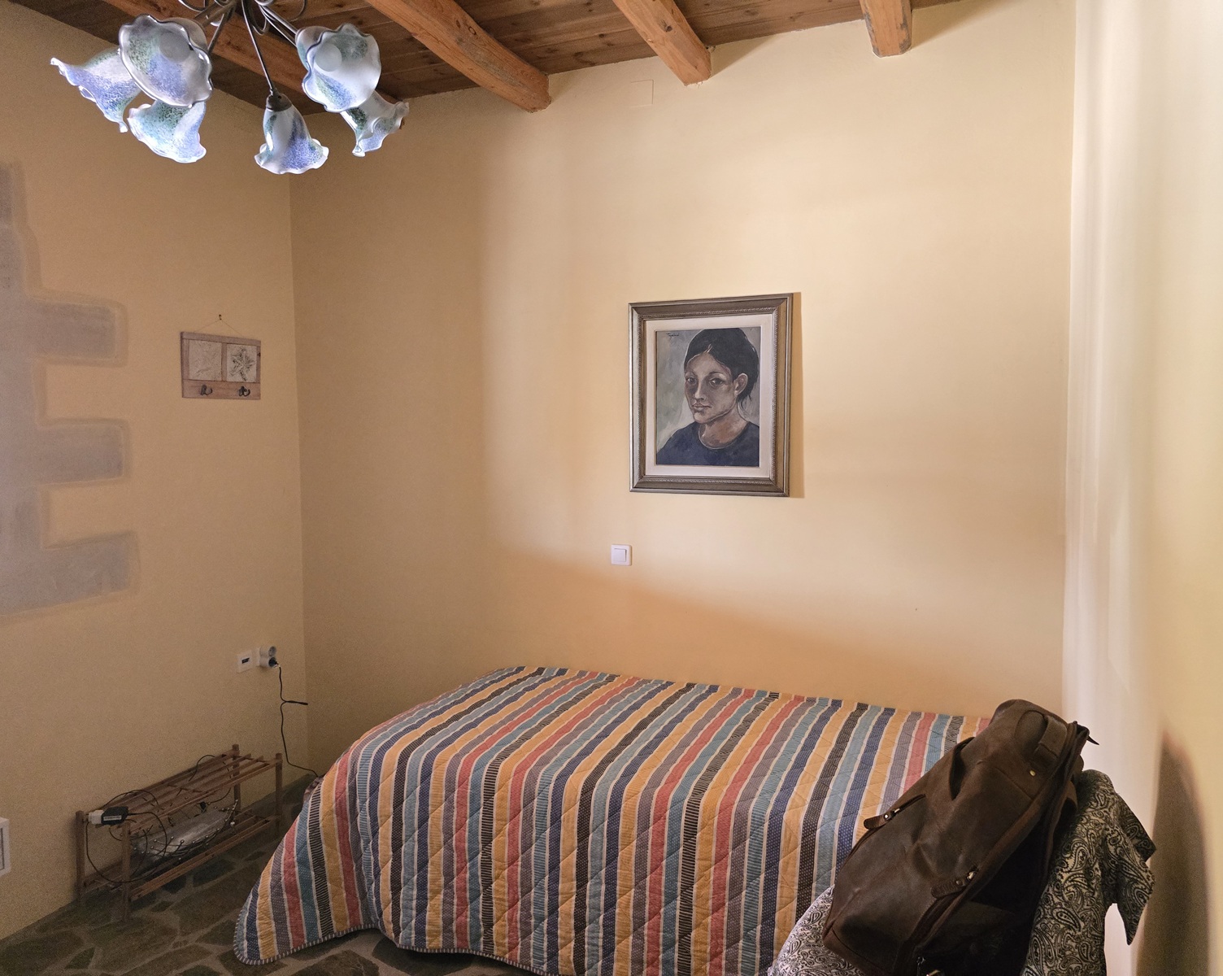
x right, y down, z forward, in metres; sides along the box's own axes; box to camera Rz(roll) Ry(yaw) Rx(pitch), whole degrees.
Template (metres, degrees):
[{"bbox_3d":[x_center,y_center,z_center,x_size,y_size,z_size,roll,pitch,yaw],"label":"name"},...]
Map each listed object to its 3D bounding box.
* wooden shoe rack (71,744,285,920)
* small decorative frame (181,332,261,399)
[{"bbox_3d":[-1.591,1.254,3.239,0.260,0.323,0.679,1,4,24],"label":"wooden shoe rack"},{"bbox_3d":[-1.599,-0.496,3.573,0.025,0.254,0.405,1,4,22],"label":"small decorative frame"}]

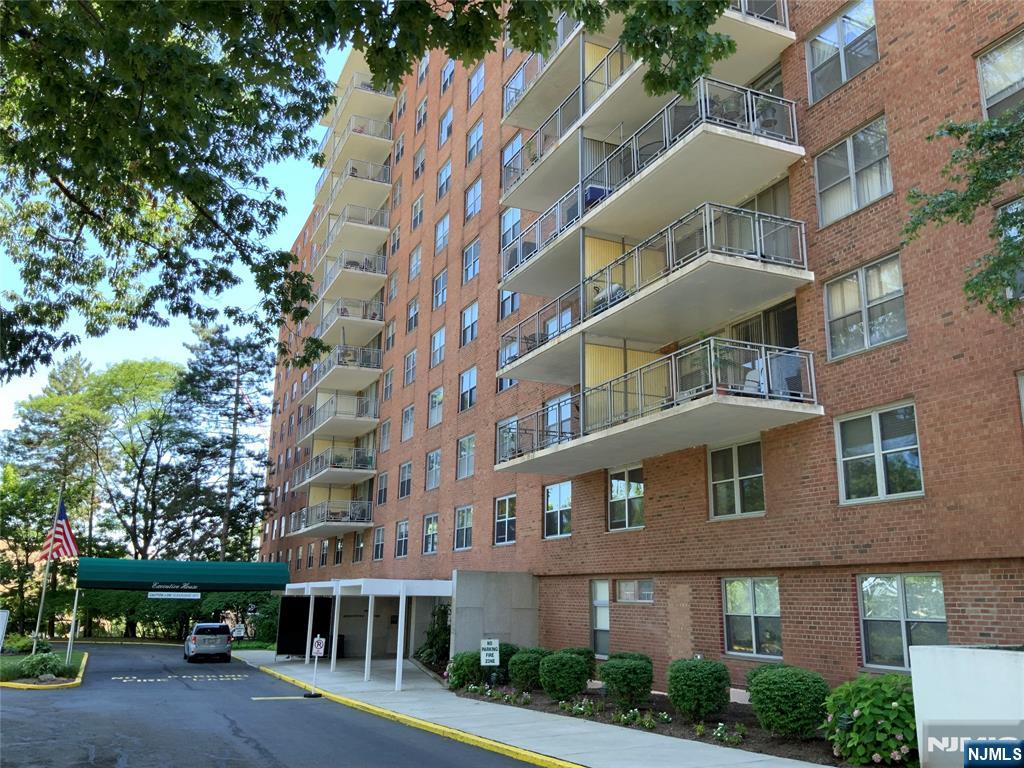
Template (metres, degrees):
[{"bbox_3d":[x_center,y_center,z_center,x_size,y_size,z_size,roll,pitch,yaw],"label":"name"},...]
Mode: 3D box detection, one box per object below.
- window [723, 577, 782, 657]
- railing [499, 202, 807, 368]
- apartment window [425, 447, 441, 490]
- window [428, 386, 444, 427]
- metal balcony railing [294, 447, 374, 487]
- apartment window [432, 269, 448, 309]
[{"bbox_3d":[4.979,4.823,17.804,0.150,1.556,1.797,7,-15,-24],"label":"window"},{"bbox_3d":[2.717,-1.745,20.572,2.350,1.023,9.572,7,-15,-23],"label":"railing"},{"bbox_3d":[-3.249,3.588,35.825,0.150,1.560,1.660,7,-15,-24],"label":"apartment window"},{"bbox_3d":[-3.187,1.006,36.157,0.130,1.502,1.657,7,-15,-23],"label":"window"},{"bbox_3d":[-10.081,4.864,47.966,2.350,1.023,9.724,7,-15,-23],"label":"metal balcony railing"},{"bbox_3d":[-3.119,-4.096,37.681,0.140,1.500,1.720,7,-15,-24],"label":"apartment window"}]

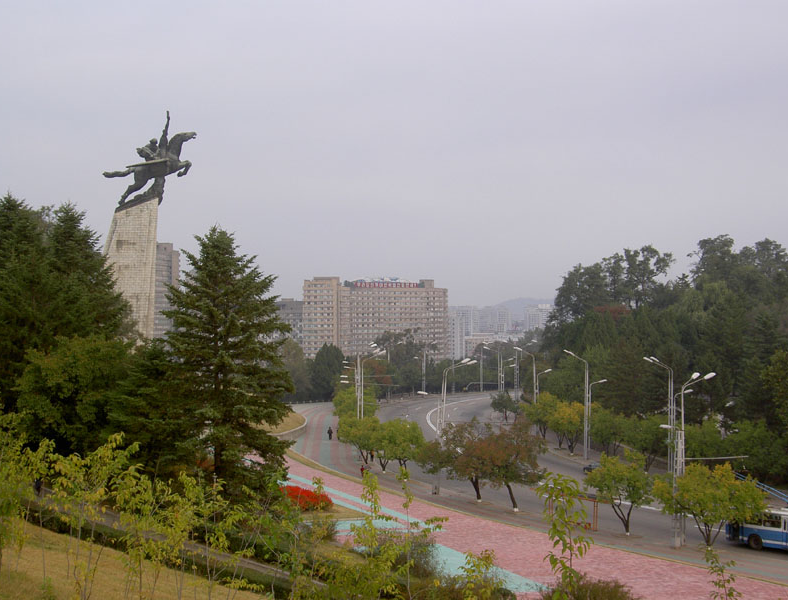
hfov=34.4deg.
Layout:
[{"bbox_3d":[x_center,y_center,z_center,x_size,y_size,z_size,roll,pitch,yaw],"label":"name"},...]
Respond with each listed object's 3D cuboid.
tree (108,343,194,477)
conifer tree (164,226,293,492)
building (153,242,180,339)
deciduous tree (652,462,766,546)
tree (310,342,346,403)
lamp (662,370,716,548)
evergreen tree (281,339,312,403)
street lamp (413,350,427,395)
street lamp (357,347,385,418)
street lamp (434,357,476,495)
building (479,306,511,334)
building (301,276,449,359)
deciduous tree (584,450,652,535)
[{"bbox_3d":[-23.275,10.702,122.000,8.800,14.000,8.400,0,-1,0],"label":"tree"},{"bbox_3d":[-12.145,4.426,93.000,9.400,19.700,9.400,0,0,-11],"label":"conifer tree"},{"bbox_3d":[-123.845,1.337,680.000,22.000,63.000,22.000,0,-1,-3],"label":"building"},{"bbox_3d":[22.736,14.809,91.600,8.100,6.200,7.600,0,-1,0],"label":"deciduous tree"},{"bbox_3d":[-13.072,14.243,248.000,7.300,11.900,7.200,0,-1,0],"label":"tree"},{"bbox_3d":[21.171,11.581,92.000,4.000,12.700,1.200,0,-1,-35],"label":"lamp"},{"bbox_3d":[-19.023,13.853,248.000,6.300,12.800,6.300,0,0,0],"label":"evergreen tree"},{"bbox_3d":[5.785,16.031,285.000,3.200,11.200,0.800,0,0,14],"label":"street lamp"},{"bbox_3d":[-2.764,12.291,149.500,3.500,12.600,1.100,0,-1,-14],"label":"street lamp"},{"bbox_3d":[5.806,11.848,120.000,3.700,13.000,1.000,0,-1,-22],"label":"street lamp"},{"bbox_3d":[122.551,25.608,1550.000,39.000,37.000,22.000,0,0,0],"label":"building"},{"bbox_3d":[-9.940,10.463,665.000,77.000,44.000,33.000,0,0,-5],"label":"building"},{"bbox_3d":[17.220,14.766,97.500,5.300,6.500,5.200,0,0,0],"label":"deciduous tree"}]

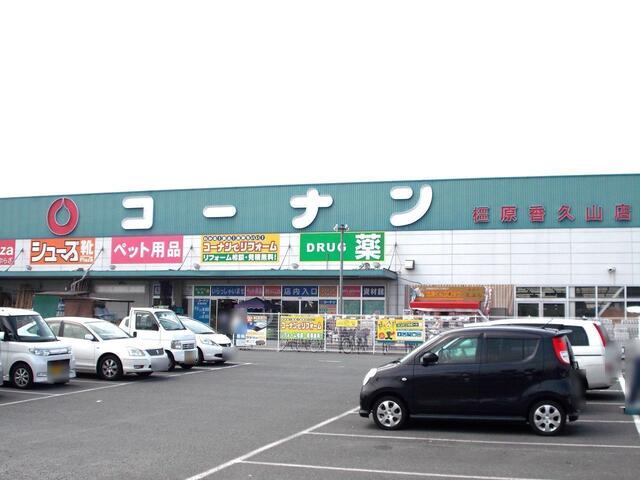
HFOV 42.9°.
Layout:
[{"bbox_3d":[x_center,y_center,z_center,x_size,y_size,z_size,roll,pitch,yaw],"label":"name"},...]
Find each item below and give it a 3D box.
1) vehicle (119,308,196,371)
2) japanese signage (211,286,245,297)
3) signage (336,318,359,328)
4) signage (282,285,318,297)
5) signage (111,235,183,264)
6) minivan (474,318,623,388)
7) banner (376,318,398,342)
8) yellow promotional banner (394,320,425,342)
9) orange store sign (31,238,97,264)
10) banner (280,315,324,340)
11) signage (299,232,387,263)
[{"bbox_3d":[-5.233,2.799,23.616,3.395,1.770,1.475,-1,-5,19],"label":"vehicle"},{"bbox_3d":[-4.789,2.683,42.429,1.936,0.567,0.080,-1,-5,18],"label":"japanese signage"},{"bbox_3d":[1.038,3.208,31.141,0.854,0.276,0.030,-1,-5,19],"label":"signage"},{"bbox_3d":[-1.188,3.146,49.932,2.347,0.619,0.040,-1,-5,17],"label":"signage"},{"bbox_3d":[-9.349,0.545,43.986,4.416,1.528,0.100,-1,-5,18],"label":"signage"},{"bbox_3d":[3.877,2.463,17.218,4.600,1.630,1.720,-1,-5,19],"label":"minivan"},{"bbox_3d":[2.623,3.527,31.746,0.819,0.861,0.050,-1,-5,18],"label":"banner"},{"bbox_3d":[3.491,3.523,31.463,1.127,0.838,0.050,-1,-5,18],"label":"yellow promotional banner"},{"bbox_3d":[-14.444,0.672,45.638,4.275,1.496,0.100,-1,-5,18],"label":"orange store sign"},{"bbox_3d":[-0.701,3.537,32.790,1.858,0.998,0.040,-1,-5,17],"label":"banner"},{"bbox_3d":[1.320,0.443,49.304,5.423,1.762,0.150,-1,-5,19],"label":"signage"}]

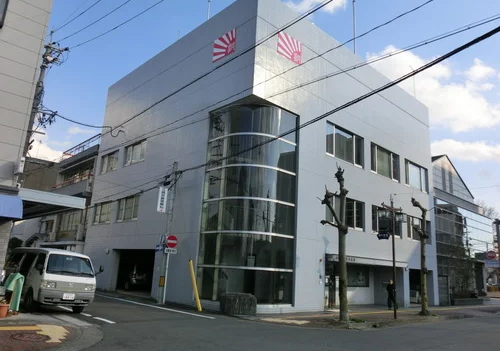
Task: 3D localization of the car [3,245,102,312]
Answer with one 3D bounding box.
[{"bbox_3d":[-6.840,3.556,13.761,1.740,1.920,4.300,17,-19,-41],"label":"car"}]

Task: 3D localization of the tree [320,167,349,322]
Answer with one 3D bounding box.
[{"bbox_3d":[3.272,2.440,15.314,0.980,5.900,0.750,0,-14,12],"label":"tree"}]

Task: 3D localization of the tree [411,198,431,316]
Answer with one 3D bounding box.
[{"bbox_3d":[8.462,3.939,19.989,0.920,5.710,0.750,-3,-15,22],"label":"tree"}]

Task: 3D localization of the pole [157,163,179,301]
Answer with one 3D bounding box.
[{"bbox_3d":[-3.889,2.613,19.183,0.380,6.650,0.380,6,-14,-11],"label":"pole"}]

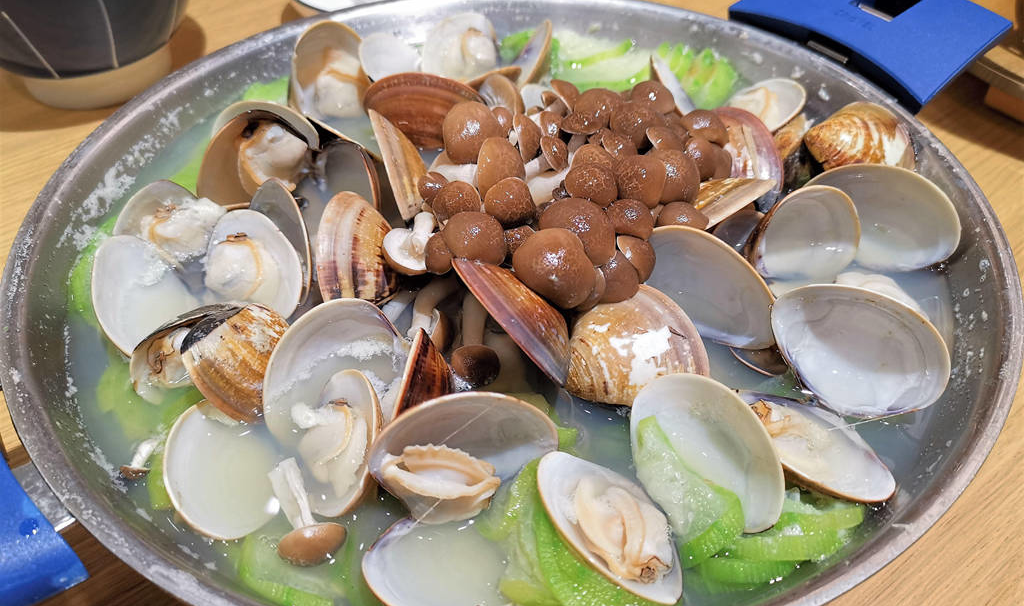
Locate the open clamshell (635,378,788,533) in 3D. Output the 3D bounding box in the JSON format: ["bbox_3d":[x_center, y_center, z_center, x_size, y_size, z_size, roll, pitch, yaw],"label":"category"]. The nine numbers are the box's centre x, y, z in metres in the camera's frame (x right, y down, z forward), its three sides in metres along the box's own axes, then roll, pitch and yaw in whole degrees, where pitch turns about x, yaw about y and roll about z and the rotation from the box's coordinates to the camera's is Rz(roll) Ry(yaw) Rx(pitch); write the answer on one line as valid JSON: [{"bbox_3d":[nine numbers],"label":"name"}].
[{"bbox_3d":[0.048,0.041,0.210,0.048,0.014,0.039,39,53,-3],"label":"open clamshell"}]

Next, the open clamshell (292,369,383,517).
[{"bbox_3d":[-0.041,0.039,0.213,0.032,0.012,0.039,-27,56,31],"label":"open clamshell"}]

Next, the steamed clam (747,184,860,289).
[{"bbox_3d":[0.099,-0.021,0.269,0.037,0.011,0.031,-41,97,-10],"label":"steamed clam"}]

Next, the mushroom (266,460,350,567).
[{"bbox_3d":[-0.046,0.045,0.176,0.015,0.015,0.025,-17,51,-16],"label":"mushroom"}]

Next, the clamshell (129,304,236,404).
[{"bbox_3d":[-0.092,0.014,0.231,0.037,0.031,0.012,-40,38,11],"label":"clamshell"}]

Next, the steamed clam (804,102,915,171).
[{"bbox_3d":[0.126,-0.053,0.290,0.039,0.022,0.042,8,59,1],"label":"steamed clam"}]

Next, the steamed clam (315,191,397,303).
[{"bbox_3d":[-0.046,-0.016,0.236,0.033,0.040,0.016,5,4,22],"label":"steamed clam"}]

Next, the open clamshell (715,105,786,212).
[{"bbox_3d":[0.075,-0.047,0.263,0.033,0.040,0.016,-17,5,-24],"label":"open clamshell"}]

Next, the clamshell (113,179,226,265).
[{"bbox_3d":[-0.119,-0.026,0.280,0.038,0.031,0.012,-12,1,12],"label":"clamshell"}]

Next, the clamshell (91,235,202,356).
[{"bbox_3d":[-0.102,0.003,0.229,0.032,0.014,0.043,-26,76,-39],"label":"clamshell"}]

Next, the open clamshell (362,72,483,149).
[{"bbox_3d":[-0.032,-0.062,0.291,0.048,0.040,0.014,7,44,0],"label":"open clamshell"}]

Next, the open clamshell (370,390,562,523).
[{"bbox_3d":[-0.011,0.040,0.192,0.043,0.014,0.033,-8,54,-6],"label":"open clamshell"}]

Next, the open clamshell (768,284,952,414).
[{"bbox_3d":[0.089,0.015,0.209,0.044,0.014,0.035,29,71,20],"label":"open clamshell"}]

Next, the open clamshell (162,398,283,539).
[{"bbox_3d":[-0.066,0.041,0.195,0.032,0.013,0.041,-13,50,-18],"label":"open clamshell"}]

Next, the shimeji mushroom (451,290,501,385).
[{"bbox_3d":[-0.010,0.010,0.223,0.014,0.014,0.034,-3,53,-2],"label":"shimeji mushroom"}]

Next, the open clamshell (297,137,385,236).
[{"bbox_3d":[-0.054,-0.031,0.261,0.034,0.014,0.043,-27,64,14],"label":"open clamshell"}]

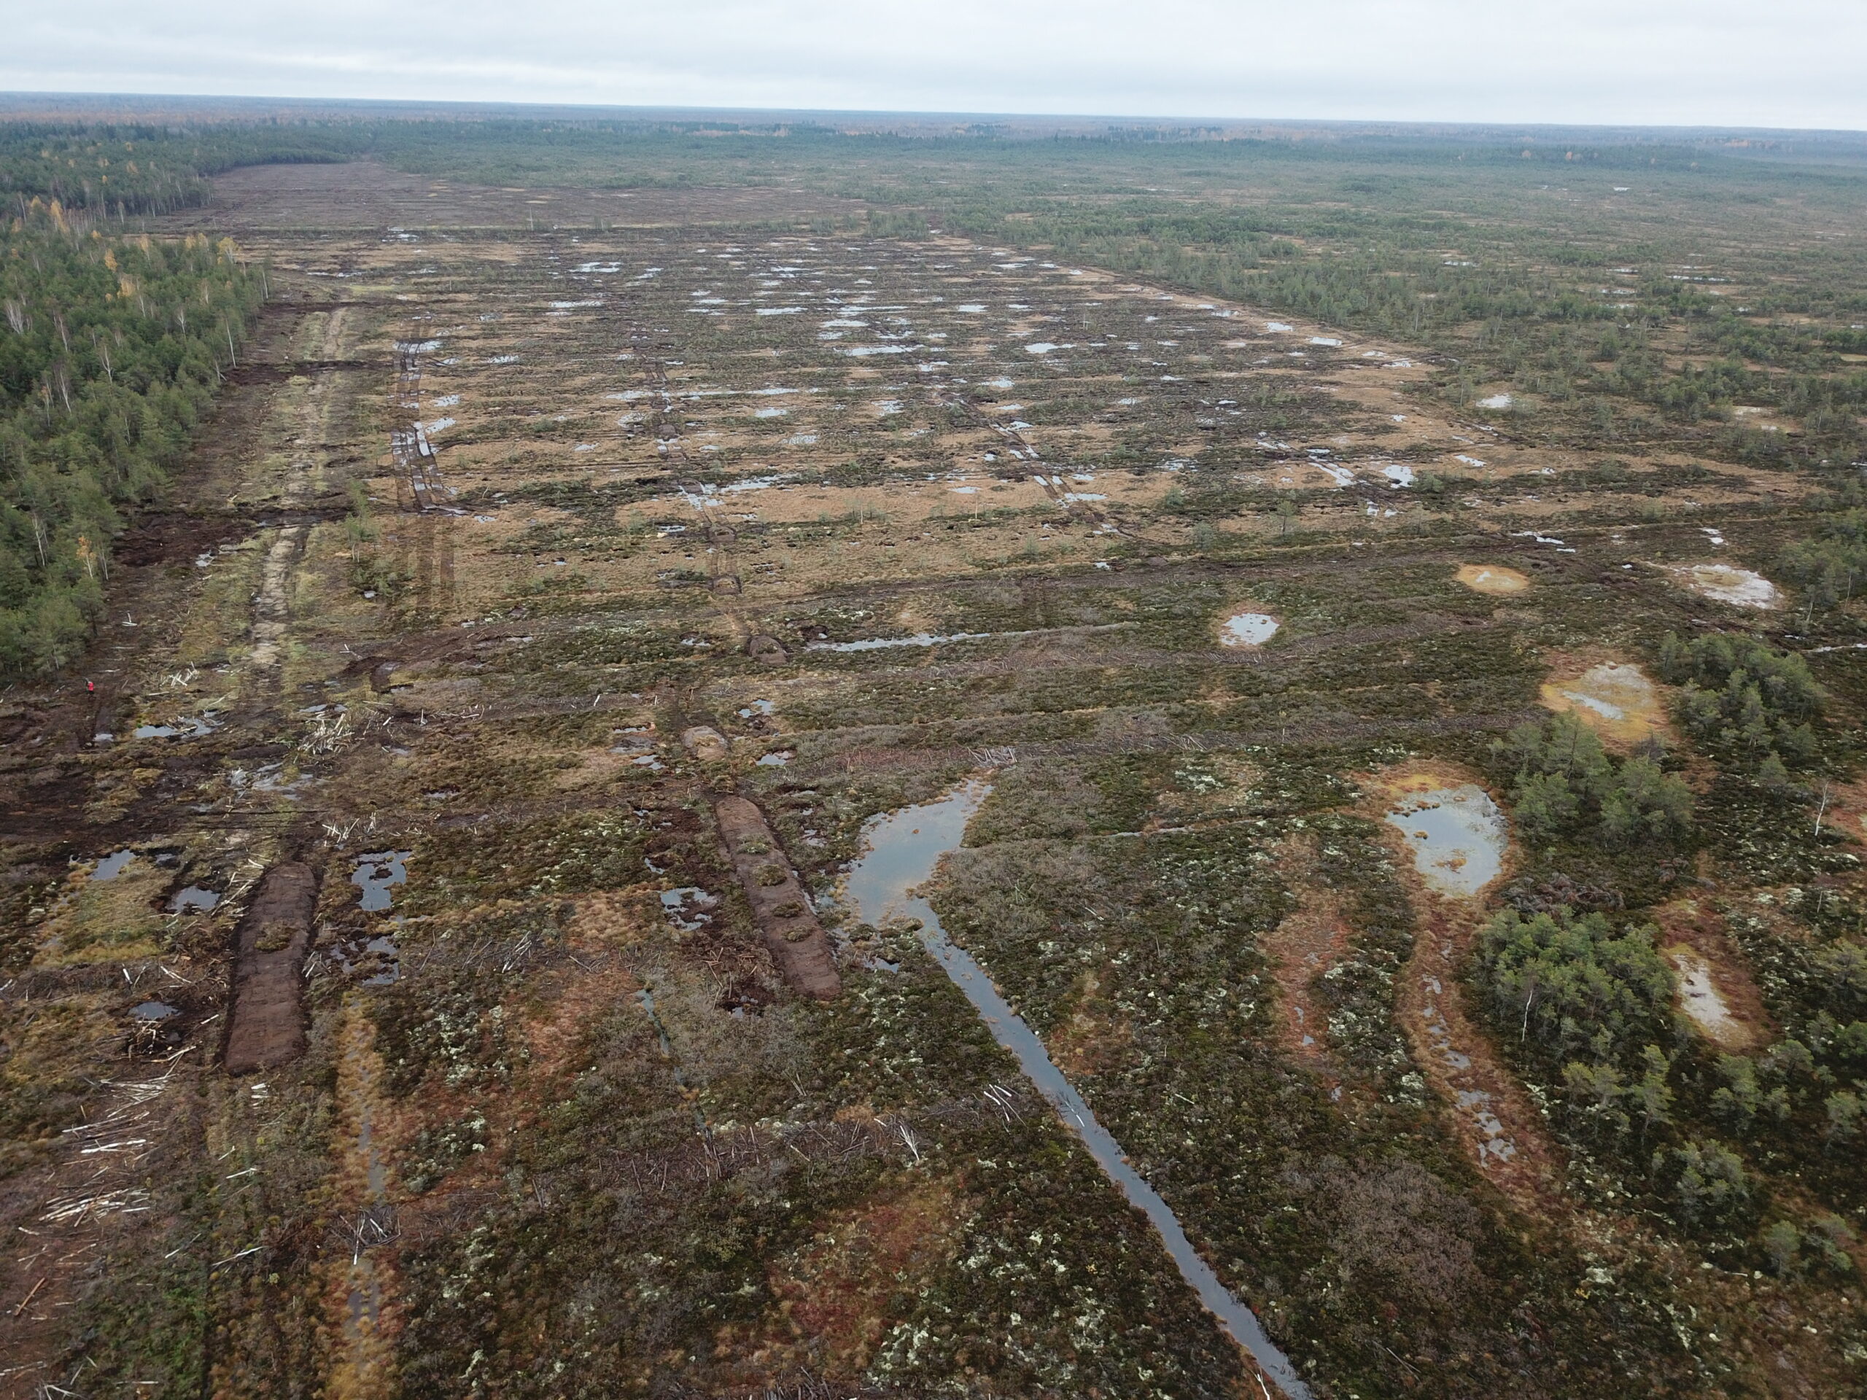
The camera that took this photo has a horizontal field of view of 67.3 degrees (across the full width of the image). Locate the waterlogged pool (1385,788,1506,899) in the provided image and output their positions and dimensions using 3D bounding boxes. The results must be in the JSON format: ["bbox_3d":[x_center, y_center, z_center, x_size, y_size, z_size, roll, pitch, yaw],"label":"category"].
[{"bbox_3d":[33.932,8.941,91.202,8.000,0.300,15.800,3,23,6],"label":"waterlogged pool"}]

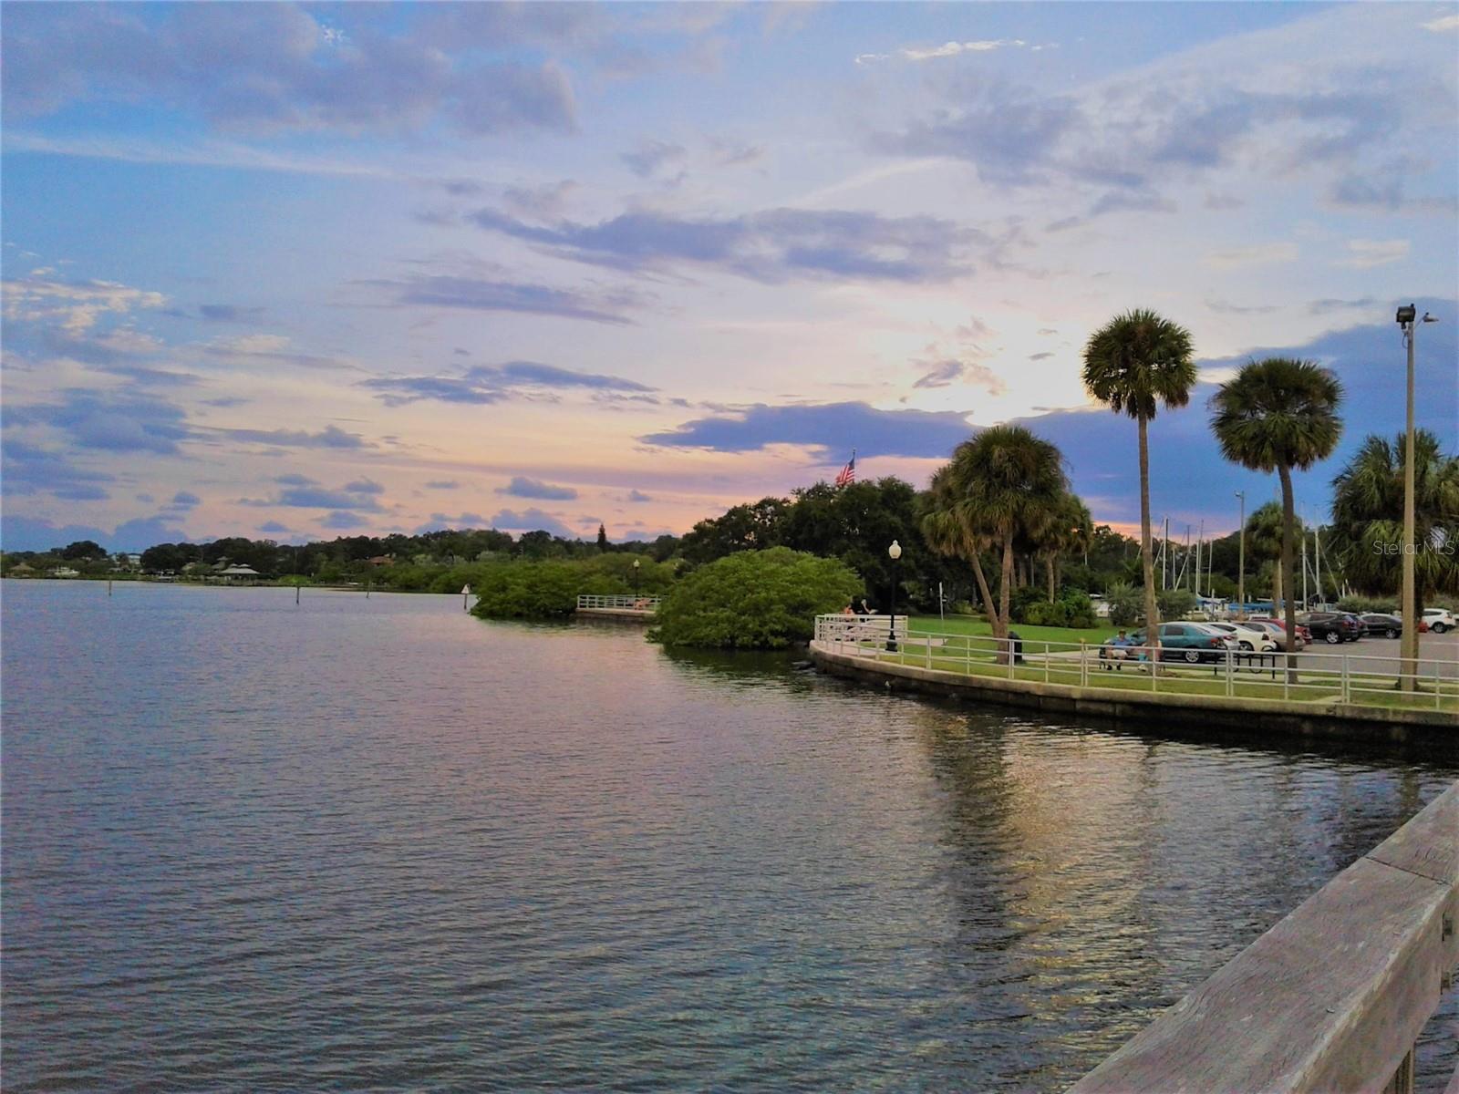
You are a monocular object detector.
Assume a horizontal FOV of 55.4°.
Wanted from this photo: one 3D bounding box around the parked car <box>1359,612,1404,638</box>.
[{"bbox_3d":[38.174,4.644,82.119,1.820,1.450,4.800,2,-2,-42],"label":"parked car"}]

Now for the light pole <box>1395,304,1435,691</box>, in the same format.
[{"bbox_3d":[16.032,-0.991,32.523,0.950,9.250,0.550,0,-2,26],"label":"light pole"}]

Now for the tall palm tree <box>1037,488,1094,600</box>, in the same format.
[{"bbox_3d":[21.583,0.870,90.117,4.200,8.800,4.200,1,-2,13],"label":"tall palm tree"}]

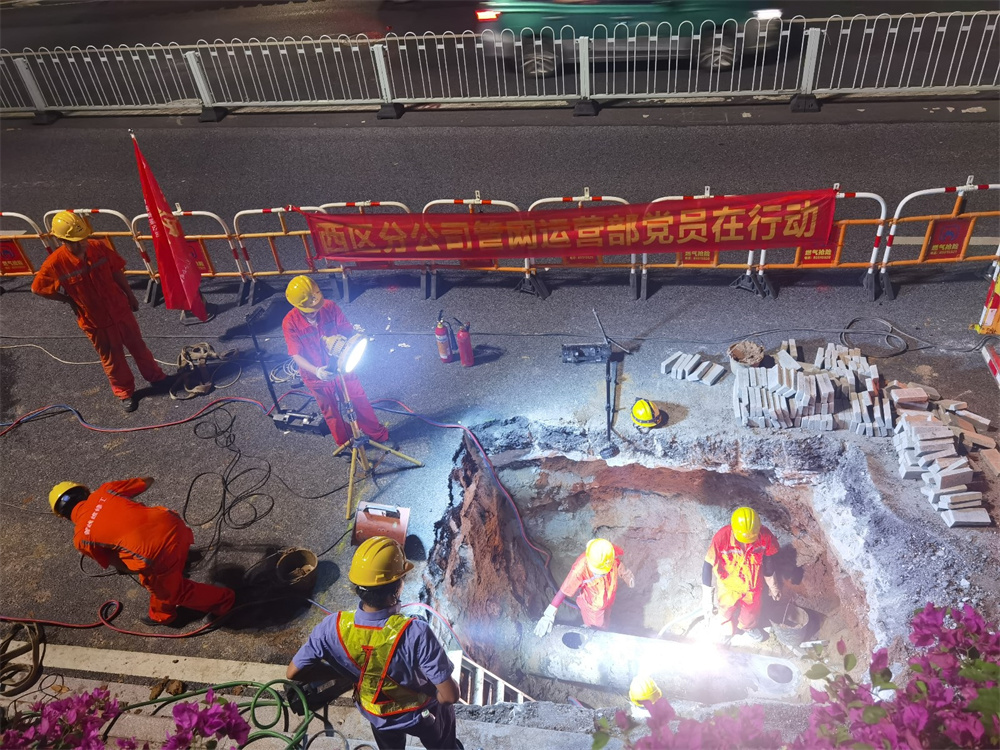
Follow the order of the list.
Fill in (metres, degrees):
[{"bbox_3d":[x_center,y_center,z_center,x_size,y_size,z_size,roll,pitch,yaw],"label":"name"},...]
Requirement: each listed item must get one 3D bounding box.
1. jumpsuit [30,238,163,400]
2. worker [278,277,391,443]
[{"bbox_3d":[-3.234,-0.440,6.453,0.670,1.400,0.380,-27,44,-23],"label":"jumpsuit"},{"bbox_3d":[-1.158,-0.017,5.644,0.540,1.530,0.520,-25,43,-21],"label":"worker"}]

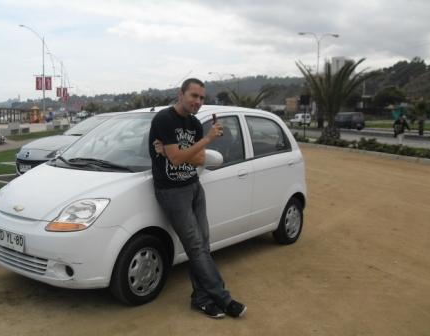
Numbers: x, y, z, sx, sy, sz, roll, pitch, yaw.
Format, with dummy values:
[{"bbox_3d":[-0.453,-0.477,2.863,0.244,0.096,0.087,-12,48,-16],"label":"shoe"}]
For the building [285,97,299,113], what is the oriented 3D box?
[{"bbox_3d":[24.431,-19.171,150.000,5.000,6.000,5.000,4,7,17],"label":"building"}]

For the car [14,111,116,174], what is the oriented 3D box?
[{"bbox_3d":[-1.700,-0.348,9.100,1.690,1.460,4.150,7,8,36],"label":"car"}]

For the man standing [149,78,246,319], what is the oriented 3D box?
[{"bbox_3d":[-0.172,0.193,3.505,0.580,1.690,0.630,-3,8,-35],"label":"man standing"}]

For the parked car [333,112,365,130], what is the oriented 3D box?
[{"bbox_3d":[14.774,-5.018,53.000,1.780,1.930,4.600,-1,7,-25],"label":"parked car"}]

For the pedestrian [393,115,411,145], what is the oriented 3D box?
[{"bbox_3d":[11.746,-2.417,30.000,0.750,1.700,0.600,0,7,-17],"label":"pedestrian"}]

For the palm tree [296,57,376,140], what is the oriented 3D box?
[{"bbox_3d":[6.613,-3.712,26.500,4.300,4.650,4.200,2,6,0],"label":"palm tree"}]

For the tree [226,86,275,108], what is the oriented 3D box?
[{"bbox_3d":[3.277,-5.337,43.000,4.200,4.100,4.200,2,6,0],"label":"tree"}]

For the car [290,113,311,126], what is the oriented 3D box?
[{"bbox_3d":[12.211,-6.762,68.000,1.680,1.850,4.000,-2,7,-30],"label":"car"}]

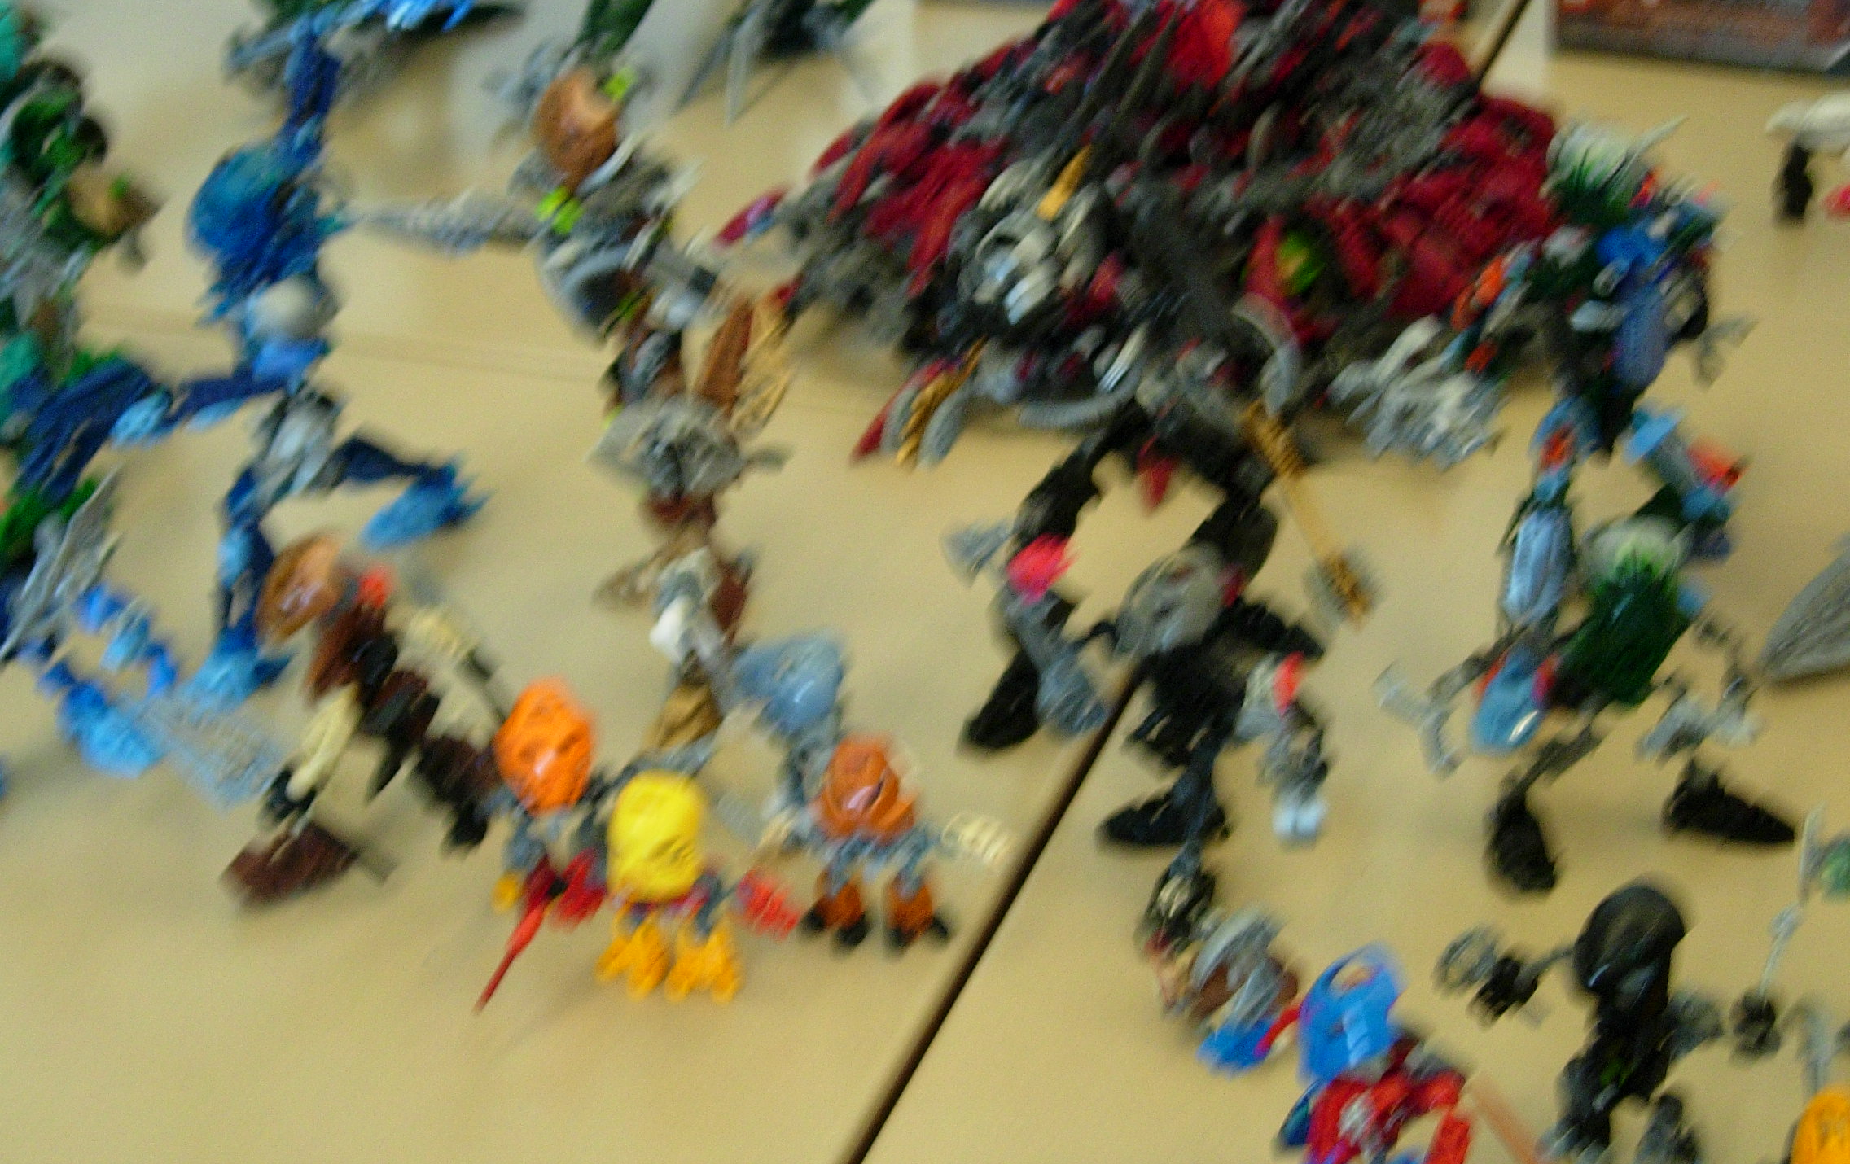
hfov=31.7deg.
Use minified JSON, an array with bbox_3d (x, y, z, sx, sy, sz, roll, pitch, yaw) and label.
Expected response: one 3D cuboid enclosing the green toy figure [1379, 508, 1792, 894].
[{"bbox_3d":[0.190,0.033,0.953,0.107,0.089,0.072,-8,28,-9],"label":"green toy figure"}]

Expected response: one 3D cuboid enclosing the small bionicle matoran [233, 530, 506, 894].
[{"bbox_3d":[-0.166,0.039,0.971,0.067,0.094,0.054,17,34,33],"label":"small bionicle matoran"}]

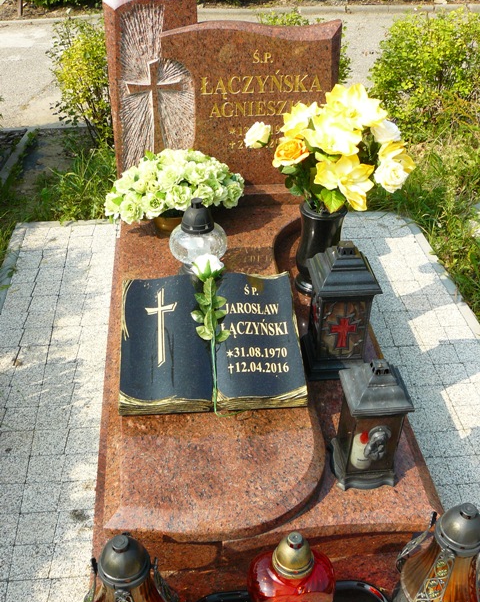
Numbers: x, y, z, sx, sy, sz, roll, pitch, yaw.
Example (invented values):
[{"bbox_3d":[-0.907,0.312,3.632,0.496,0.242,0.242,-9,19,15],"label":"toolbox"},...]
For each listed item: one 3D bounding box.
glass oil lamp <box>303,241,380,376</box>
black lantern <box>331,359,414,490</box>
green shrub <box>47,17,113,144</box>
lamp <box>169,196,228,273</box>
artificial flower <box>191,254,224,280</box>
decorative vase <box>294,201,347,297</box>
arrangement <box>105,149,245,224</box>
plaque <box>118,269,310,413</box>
[{"bbox_3d":[0.281,0.008,1.856,0.190,0.395,0.190,-3,37,-5],"label":"glass oil lamp"},{"bbox_3d":[0.306,0.268,1.557,0.145,0.335,0.150,-3,37,-5],"label":"black lantern"},{"bbox_3d":[-0.748,-1.129,3.477,0.520,0.660,0.500,-3,37,-5],"label":"green shrub"},{"bbox_3d":[-0.137,-0.207,2.162,0.178,0.285,0.178,-3,37,-5],"label":"lamp"},{"bbox_3d":[-0.095,-0.101,1.940,0.095,0.080,0.075,-7,57,-10],"label":"artificial flower"},{"bbox_3d":[0.265,-0.174,2.192,0.145,0.285,0.145,-3,37,-5],"label":"decorative vase"},{"bbox_3d":[-0.234,-0.416,2.377,0.450,0.210,0.330,-3,37,-5],"label":"arrangement"},{"bbox_3d":[-0.080,0.110,1.835,0.482,0.090,0.388,-2,49,-4],"label":"plaque"}]

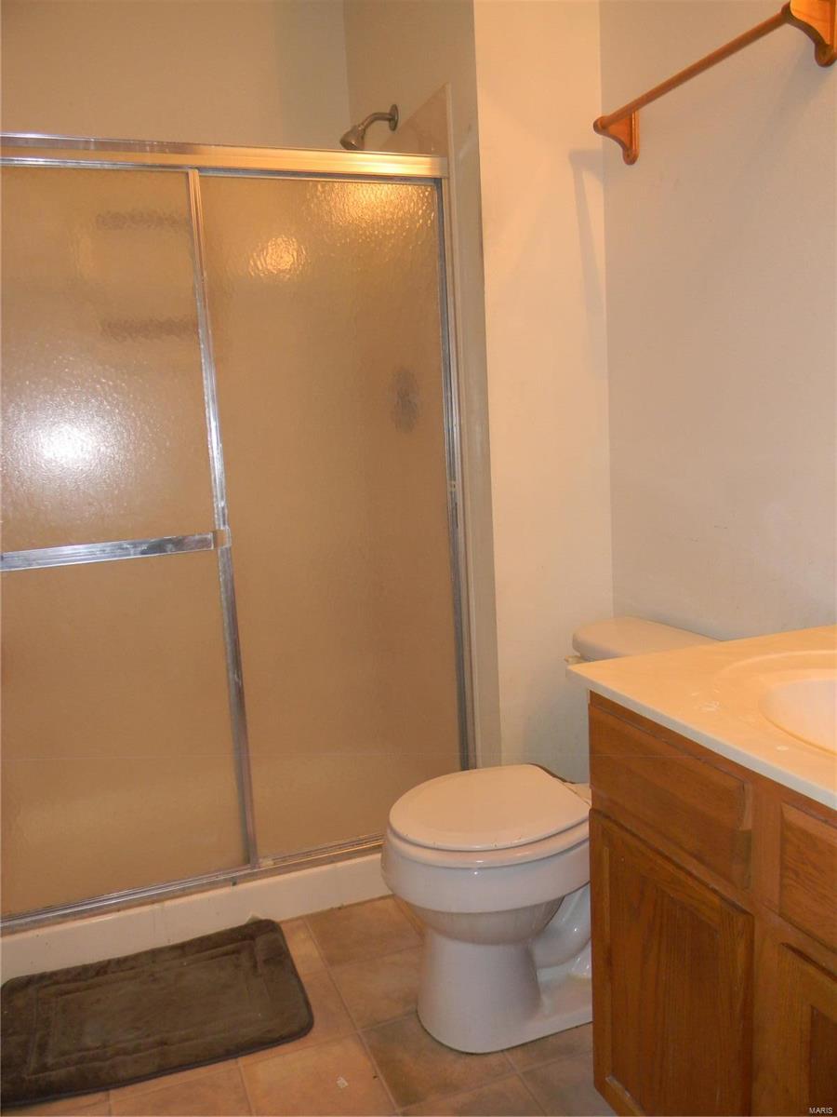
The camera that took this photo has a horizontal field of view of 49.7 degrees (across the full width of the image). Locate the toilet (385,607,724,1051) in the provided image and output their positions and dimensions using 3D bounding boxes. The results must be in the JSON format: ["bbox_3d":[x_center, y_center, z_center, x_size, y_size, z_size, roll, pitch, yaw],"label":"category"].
[{"bbox_3d":[0.299,0.567,1.924,0.735,0.733,0.475,-6,8,-20],"label":"toilet"}]

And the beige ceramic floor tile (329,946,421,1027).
[{"bbox_3d":[-0.050,0.948,2.002,0.238,0.010,0.238,-6,8,-20],"label":"beige ceramic floor tile"}]

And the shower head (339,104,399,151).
[{"bbox_3d":[-0.146,-1.221,2.561,0.163,0.133,0.067,-6,8,-20],"label":"shower head"}]

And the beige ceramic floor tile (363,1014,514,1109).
[{"bbox_3d":[0.033,0.975,1.777,0.238,0.010,0.238,-6,8,-20],"label":"beige ceramic floor tile"}]

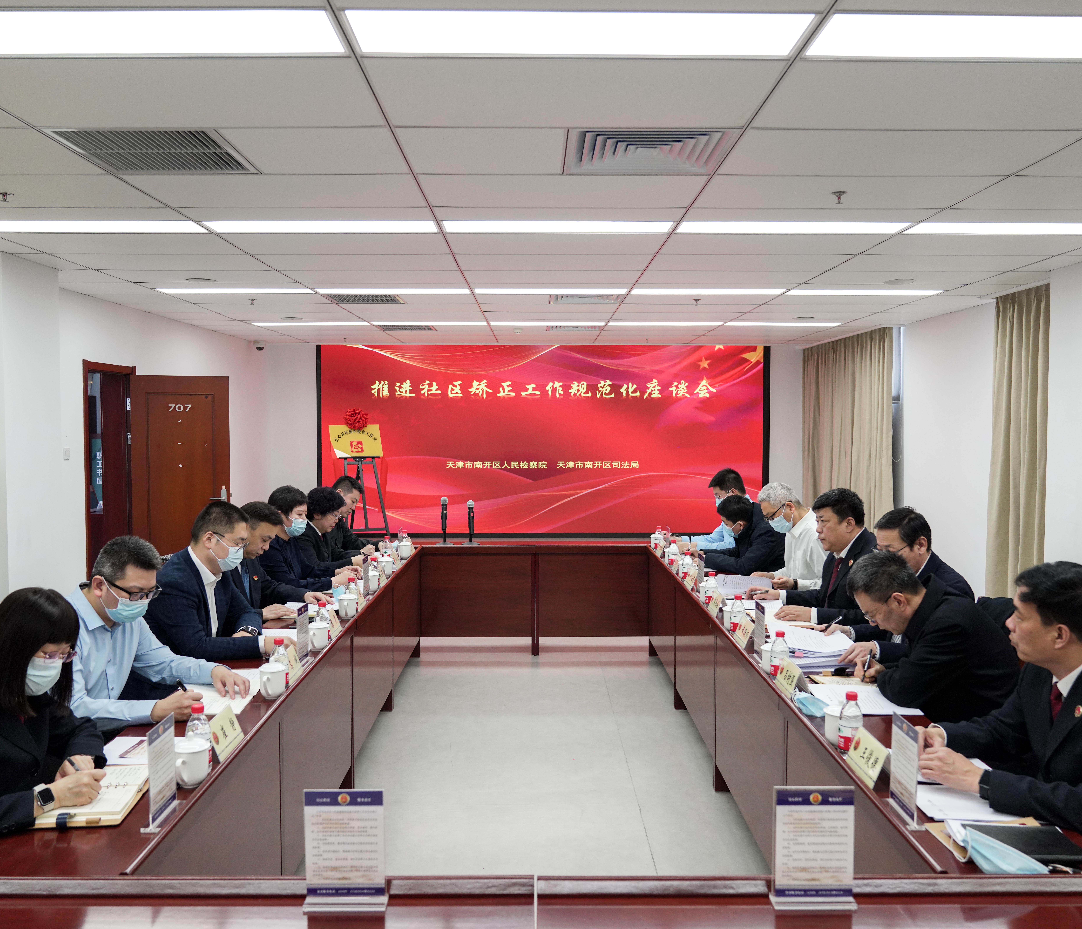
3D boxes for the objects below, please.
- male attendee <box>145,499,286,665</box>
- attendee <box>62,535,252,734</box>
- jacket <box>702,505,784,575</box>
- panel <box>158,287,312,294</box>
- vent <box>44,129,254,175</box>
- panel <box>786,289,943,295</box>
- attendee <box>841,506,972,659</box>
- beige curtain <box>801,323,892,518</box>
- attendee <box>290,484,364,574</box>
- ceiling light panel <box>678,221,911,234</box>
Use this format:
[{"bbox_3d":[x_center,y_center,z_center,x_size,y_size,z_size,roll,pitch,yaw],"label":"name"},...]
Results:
[{"bbox_3d":[-1.270,0.792,3.536,0.620,1.310,0.550,0,3,5],"label":"male attendee"},{"bbox_3d":[-1.335,0.874,2.982,0.700,1.295,0.530,0,3,0],"label":"attendee"},{"bbox_3d":[1.288,0.559,5.718,0.660,0.637,0.520,0,3,0],"label":"jacket"},{"bbox_3d":[-2.321,-1.353,7.171,1.180,0.050,0.290,0,3,0],"label":"panel"},{"bbox_3d":[-1.410,-1.173,3.437,0.590,0.043,0.596,0,3,0],"label":"vent"},{"bbox_3d":[2.484,-1.322,7.055,1.170,0.040,0.280,0,3,0],"label":"panel"},{"bbox_3d":[1.380,0.799,3.613,0.660,1.290,0.550,0,3,-3],"label":"attendee"},{"bbox_3d":[3.483,-0.149,10.672,0.130,2.605,2.900,0,3,0],"label":"beige curtain"},{"bbox_3d":[-1.280,0.747,5.365,0.590,1.235,0.500,0,3,3],"label":"attendee"},{"bbox_3d":[1.284,-1.230,4.781,1.180,0.038,0.305,0,3,0],"label":"ceiling light panel"}]

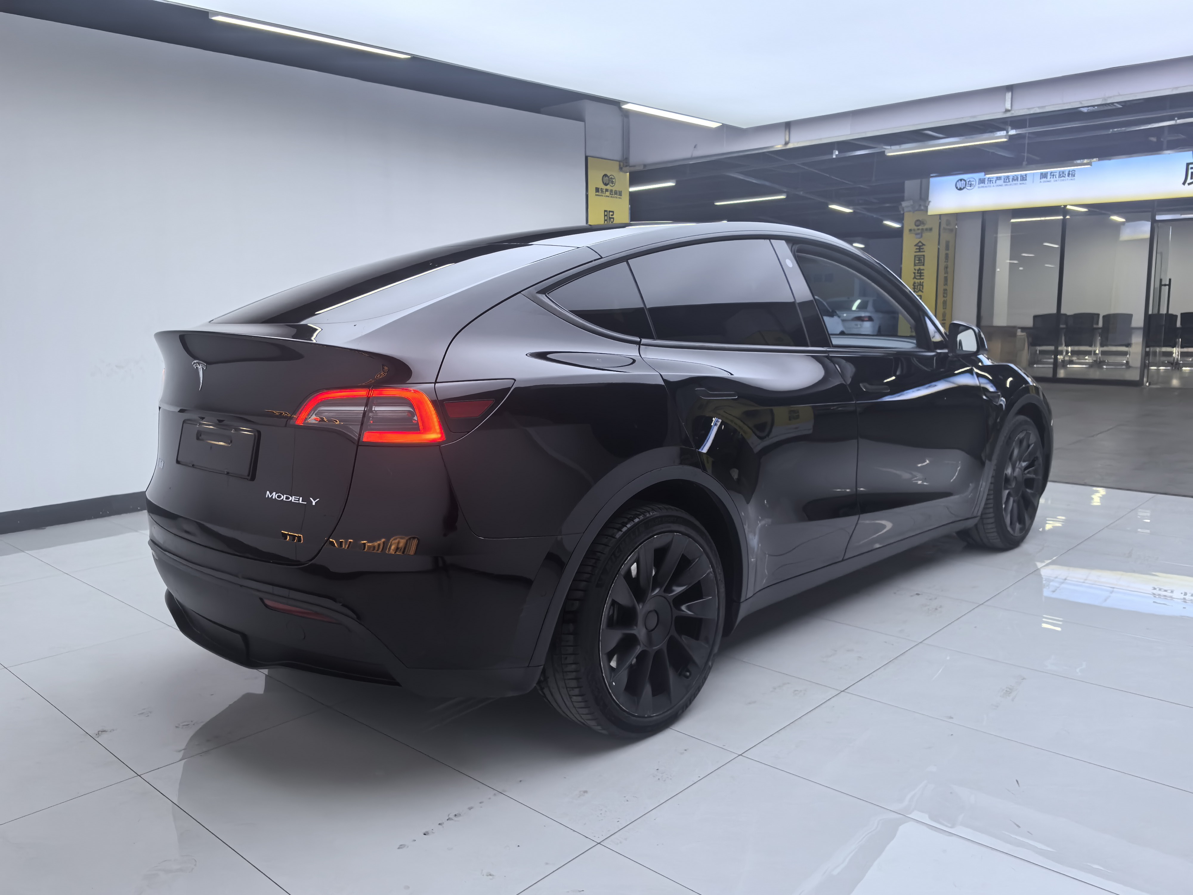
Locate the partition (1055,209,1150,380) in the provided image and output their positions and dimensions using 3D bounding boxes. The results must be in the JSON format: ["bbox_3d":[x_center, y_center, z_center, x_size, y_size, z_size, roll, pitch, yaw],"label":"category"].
[{"bbox_3d":[8.257,-2.522,15.219,1.370,3.000,0.080,7,11,42],"label":"partition"}]

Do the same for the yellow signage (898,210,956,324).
[{"bbox_3d":[5.847,-2.705,16.507,0.640,2.790,0.660,7,11,42],"label":"yellow signage"}]

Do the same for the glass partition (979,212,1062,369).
[{"bbox_3d":[7.300,-2.641,16.089,1.370,3.000,0.080,7,11,42],"label":"glass partition"}]

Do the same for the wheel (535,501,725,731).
[{"bbox_3d":[0.102,0.494,2.775,0.255,0.705,0.705,7,11,43],"label":"wheel"}]

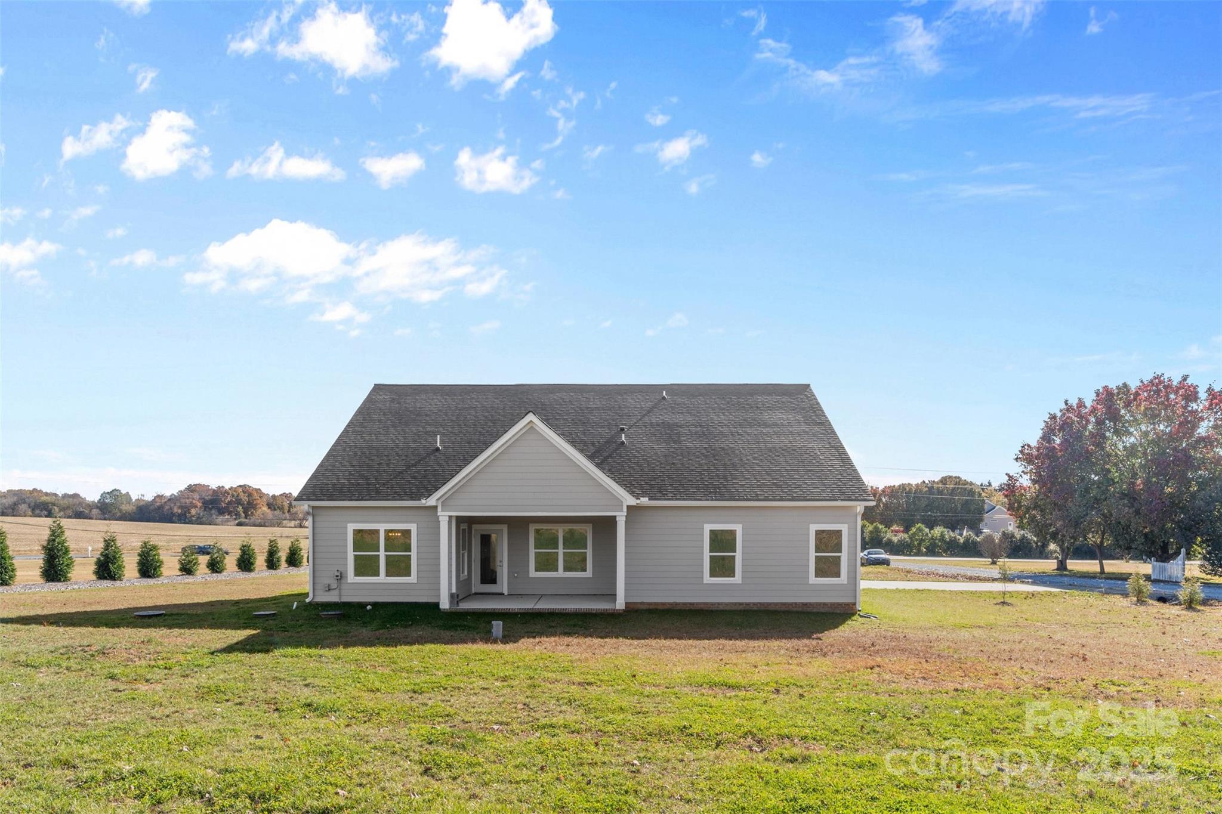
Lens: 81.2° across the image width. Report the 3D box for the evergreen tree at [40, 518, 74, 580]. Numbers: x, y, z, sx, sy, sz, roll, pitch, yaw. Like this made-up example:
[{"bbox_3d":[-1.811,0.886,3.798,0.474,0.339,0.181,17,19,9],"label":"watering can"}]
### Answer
[{"bbox_3d":[-22.159,5.728,28.500,1.200,2.500,1.200,5,-9,-37],"label":"evergreen tree"}]

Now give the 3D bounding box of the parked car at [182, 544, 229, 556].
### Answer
[{"bbox_3d":[-46.623,16.569,82.000,4.800,1.450,1.850,4,-8,-30],"label":"parked car"}]

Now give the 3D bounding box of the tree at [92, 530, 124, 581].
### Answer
[{"bbox_3d":[-21.327,6.346,30.300,1.200,2.100,1.200,5,-9,-35],"label":"tree"}]

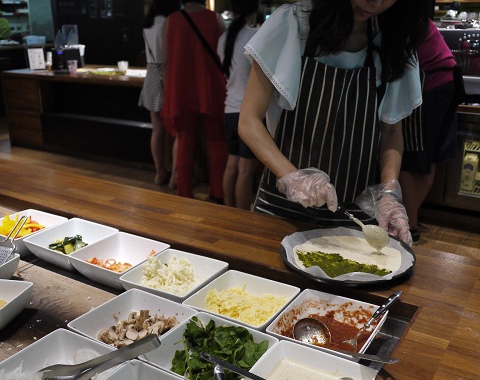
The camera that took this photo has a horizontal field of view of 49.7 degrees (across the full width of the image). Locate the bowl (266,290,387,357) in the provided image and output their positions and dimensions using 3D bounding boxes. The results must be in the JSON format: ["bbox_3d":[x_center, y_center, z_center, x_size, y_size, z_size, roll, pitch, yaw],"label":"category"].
[{"bbox_3d":[0.163,0.265,0.940,0.168,0.067,0.168,10,20,30],"label":"bowl"}]

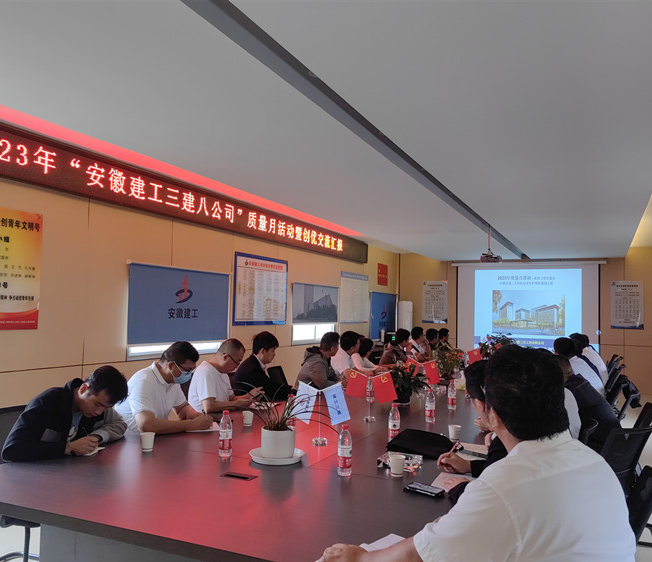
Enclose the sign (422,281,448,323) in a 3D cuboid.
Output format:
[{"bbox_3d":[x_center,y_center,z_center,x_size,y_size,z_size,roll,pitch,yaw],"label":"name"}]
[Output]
[{"bbox_3d":[2.557,0.508,13.750,0.600,0.985,0.020,0,-3,25],"label":"sign"}]

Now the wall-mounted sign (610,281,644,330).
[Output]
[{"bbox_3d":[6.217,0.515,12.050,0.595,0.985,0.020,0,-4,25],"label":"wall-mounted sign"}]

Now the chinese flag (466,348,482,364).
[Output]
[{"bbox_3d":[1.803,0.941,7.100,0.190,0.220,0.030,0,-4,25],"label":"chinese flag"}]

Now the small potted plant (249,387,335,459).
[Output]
[{"bbox_3d":[-0.188,0.739,3.020,0.490,0.380,0.450,1,-3,0],"label":"small potted plant"}]

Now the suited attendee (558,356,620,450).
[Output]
[{"bbox_3d":[1.750,1.132,4.361,0.780,1.270,0.520,-1,-4,36],"label":"suited attendee"}]

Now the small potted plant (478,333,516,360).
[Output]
[{"bbox_3d":[2.575,1.052,8.791,0.460,0.470,0.450,0,-4,25],"label":"small potted plant"}]

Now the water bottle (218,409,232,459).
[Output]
[{"bbox_3d":[-0.536,0.811,3.117,0.065,0.232,0.065,1,-3,0],"label":"water bottle"}]

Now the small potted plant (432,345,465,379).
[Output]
[{"bbox_3d":[1.416,0.953,6.741,0.360,0.400,0.360,0,-4,25],"label":"small potted plant"}]

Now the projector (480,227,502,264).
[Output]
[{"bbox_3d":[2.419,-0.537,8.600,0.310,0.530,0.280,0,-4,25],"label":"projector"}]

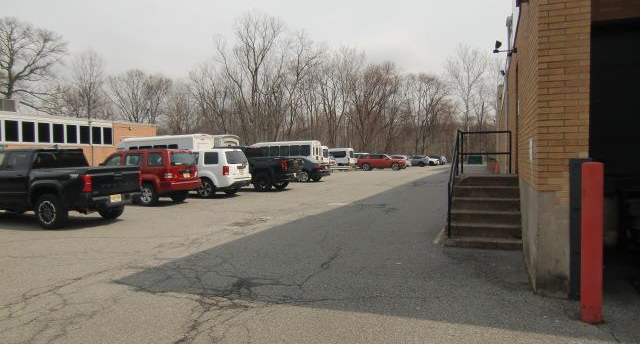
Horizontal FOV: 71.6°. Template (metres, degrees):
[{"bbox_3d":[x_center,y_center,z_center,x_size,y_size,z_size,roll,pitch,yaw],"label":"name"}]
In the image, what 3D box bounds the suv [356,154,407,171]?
[{"bbox_3d":[6.581,-0.999,47.431,4.900,1.740,1.960,0,2,21],"label":"suv"}]

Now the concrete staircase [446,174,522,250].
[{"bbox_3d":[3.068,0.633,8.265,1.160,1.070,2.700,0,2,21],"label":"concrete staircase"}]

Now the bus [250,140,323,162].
[{"bbox_3d":[-3.347,-1.305,41.618,7.000,2.850,2.300,1,2,26],"label":"bus"}]

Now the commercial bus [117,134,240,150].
[{"bbox_3d":[-11.028,-0.980,31.520,7.400,2.950,2.350,1,2,27],"label":"commercial bus"}]

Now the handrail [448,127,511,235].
[{"bbox_3d":[3.213,0.080,8.630,1.080,1.950,3.200,0,2,21],"label":"handrail"}]

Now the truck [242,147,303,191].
[{"bbox_3d":[-3.618,-0.133,20.563,5.450,1.880,1.920,0,2,21],"label":"truck"}]

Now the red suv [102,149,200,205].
[{"bbox_3d":[-6.308,0.121,14.802,4.500,1.780,1.840,0,2,21],"label":"red suv"}]

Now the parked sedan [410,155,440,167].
[{"bbox_3d":[14.421,-1.459,63.045,4.650,1.550,1.850,0,2,21],"label":"parked sedan"}]

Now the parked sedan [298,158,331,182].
[{"bbox_3d":[-1.771,-0.157,27.413,4.660,1.460,1.800,0,2,21],"label":"parked sedan"}]

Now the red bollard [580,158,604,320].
[{"bbox_3d":[2.388,0.619,3.892,0.170,1.390,0.170,0,2,21],"label":"red bollard"}]

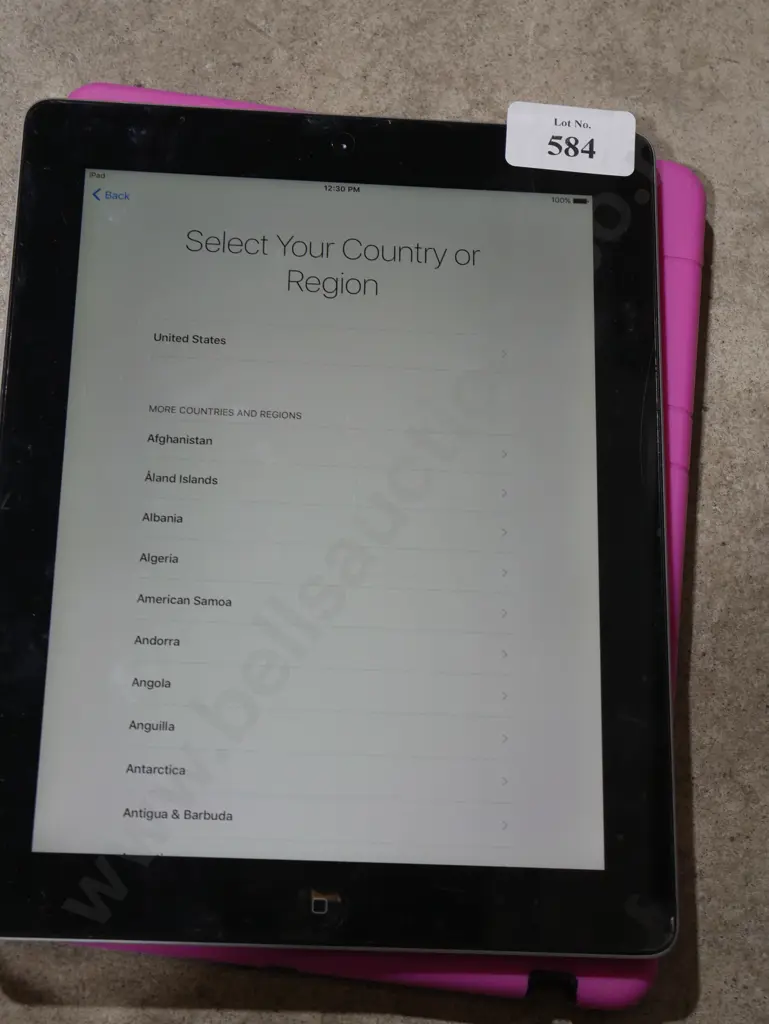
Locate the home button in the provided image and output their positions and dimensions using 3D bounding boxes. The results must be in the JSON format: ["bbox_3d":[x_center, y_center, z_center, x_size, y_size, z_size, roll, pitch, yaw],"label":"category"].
[{"bbox_3d":[-0.016,0.101,0.484,0.011,0.002,0.011,2,71,-4],"label":"home button"}]

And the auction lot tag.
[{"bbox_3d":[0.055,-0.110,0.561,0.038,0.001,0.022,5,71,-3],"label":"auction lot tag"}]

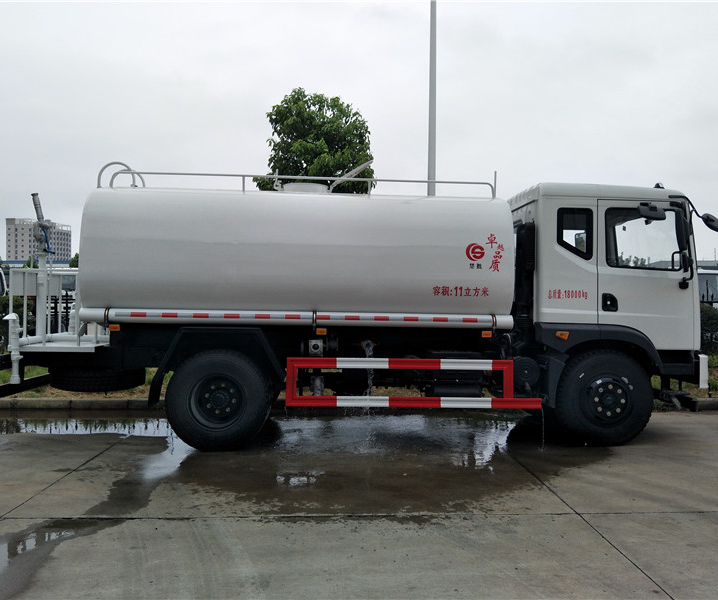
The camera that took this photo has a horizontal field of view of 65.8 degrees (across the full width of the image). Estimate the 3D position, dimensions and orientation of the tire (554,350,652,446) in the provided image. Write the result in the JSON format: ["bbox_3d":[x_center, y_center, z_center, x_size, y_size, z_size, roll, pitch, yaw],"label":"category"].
[{"bbox_3d":[2.588,1.033,5.936,1.005,1.000,0.270,1,-1,-3],"label":"tire"}]

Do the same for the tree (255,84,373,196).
[{"bbox_3d":[-0.918,-1.683,11.986,2.600,5.866,2.600,1,-1,-3],"label":"tree"}]

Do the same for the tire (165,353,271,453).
[{"bbox_3d":[-1.395,0.984,5.563,1.005,1.000,0.270,1,-1,-3],"label":"tire"}]

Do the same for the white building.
[{"bbox_3d":[-199.500,-22.700,346.700,20.000,51.000,29.000,1,-1,16],"label":"white building"}]

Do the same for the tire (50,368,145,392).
[{"bbox_3d":[-3.026,0.864,6.428,1.005,0.260,1.005,1,-1,-3],"label":"tire"}]

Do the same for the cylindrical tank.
[{"bbox_3d":[-0.635,-0.434,6.662,4.350,1.520,2.200,1,-1,-3],"label":"cylindrical tank"}]

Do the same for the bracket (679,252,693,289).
[{"bbox_3d":[3.380,-0.294,5.724,0.150,0.390,0.150,1,-1,-3],"label":"bracket"}]

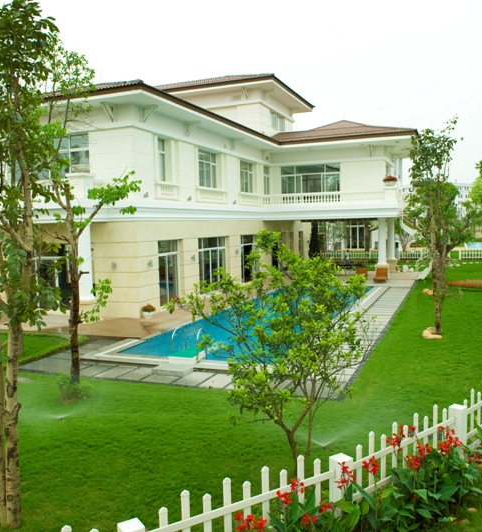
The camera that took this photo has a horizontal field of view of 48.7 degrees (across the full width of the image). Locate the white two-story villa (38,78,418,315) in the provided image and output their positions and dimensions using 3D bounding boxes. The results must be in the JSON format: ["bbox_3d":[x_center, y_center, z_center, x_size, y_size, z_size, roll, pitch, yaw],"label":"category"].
[{"bbox_3d":[-0.485,-5.373,33.293,20.500,13.300,25.000,0,5,22],"label":"white two-story villa"}]

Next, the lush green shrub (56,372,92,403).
[{"bbox_3d":[-3.886,2.745,12.319,0.800,0.580,0.750,-1,5,0],"label":"lush green shrub"}]

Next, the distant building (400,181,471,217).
[{"bbox_3d":[94.568,-28.789,255.201,36.000,20.500,16.000,-1,5,0],"label":"distant building"}]

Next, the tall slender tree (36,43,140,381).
[{"bbox_3d":[-3.495,-0.955,12.213,2.250,7.950,2.100,-1,5,0],"label":"tall slender tree"}]

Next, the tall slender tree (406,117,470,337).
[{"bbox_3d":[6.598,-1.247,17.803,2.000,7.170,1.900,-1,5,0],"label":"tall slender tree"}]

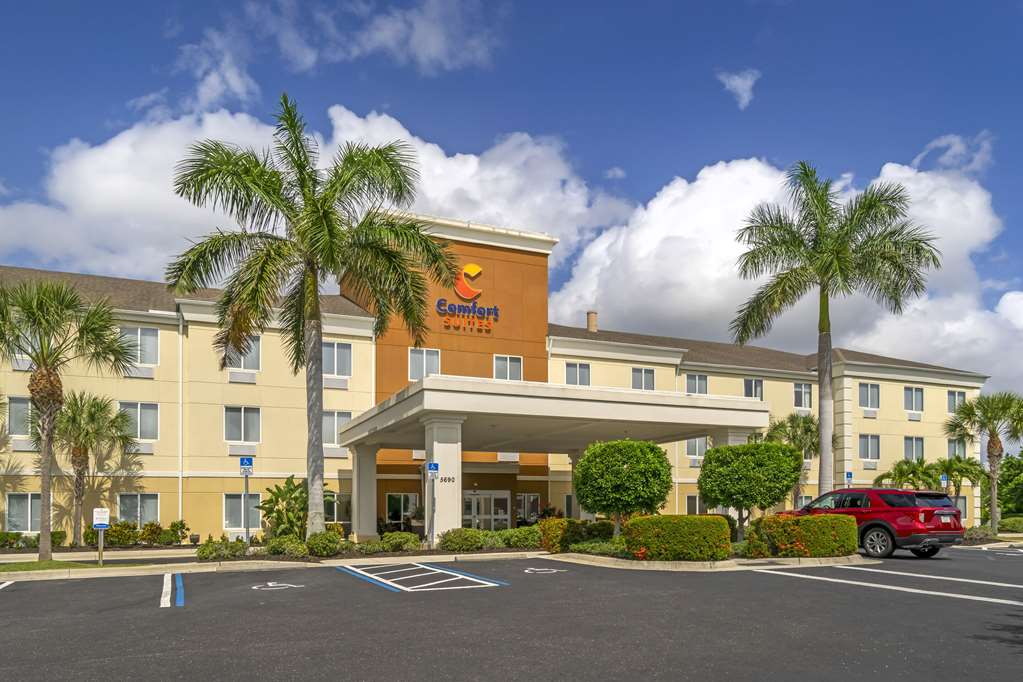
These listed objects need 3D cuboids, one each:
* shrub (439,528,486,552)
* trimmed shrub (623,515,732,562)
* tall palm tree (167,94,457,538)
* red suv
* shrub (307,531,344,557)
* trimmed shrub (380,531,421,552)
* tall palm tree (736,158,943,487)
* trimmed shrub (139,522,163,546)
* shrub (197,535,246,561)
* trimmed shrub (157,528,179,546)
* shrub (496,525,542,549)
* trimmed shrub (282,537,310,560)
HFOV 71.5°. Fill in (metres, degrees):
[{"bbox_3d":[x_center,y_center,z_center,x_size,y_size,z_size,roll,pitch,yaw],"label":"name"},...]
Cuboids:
[{"bbox_3d":[-1.297,5.280,18.800,1.270,0.616,1.143,0,-5,0],"label":"shrub"},{"bbox_3d":[3.750,4.485,16.050,2.400,1.050,1.100,-1,-9,7],"label":"trimmed shrub"},{"bbox_3d":[-5.884,-0.544,20.900,8.300,13.100,8.300,0,-9,0],"label":"tall palm tree"},{"bbox_3d":[9.670,5.097,19.950,2.000,1.780,5.050,4,-10,-25],"label":"red suv"},{"bbox_3d":[-4.451,4.846,17.000,0.909,0.604,0.909,0,-5,0],"label":"shrub"},{"bbox_3d":[-2.797,5.052,17.900,1.008,0.538,1.008,0,-5,0],"label":"trimmed shrub"},{"bbox_3d":[12.314,0.247,27.000,7.981,14.215,7.742,0,-5,0],"label":"tall palm tree"},{"bbox_3d":[-12.857,6.909,25.300,0.850,0.850,0.850,0,-9,0],"label":"trimmed shrub"},{"bbox_3d":[-6.572,4.680,16.100,1.133,0.572,1.020,0,-5,0],"label":"shrub"},{"bbox_3d":[-12.203,6.988,25.200,0.780,0.660,0.750,0,-9,0],"label":"trimmed shrub"},{"bbox_3d":[0.222,5.421,19.700,1.276,0.646,1.148,0,-5,0],"label":"shrub"},{"bbox_3d":[-5.024,4.849,16.600,0.720,0.544,0.792,0,-5,0],"label":"trimmed shrub"}]

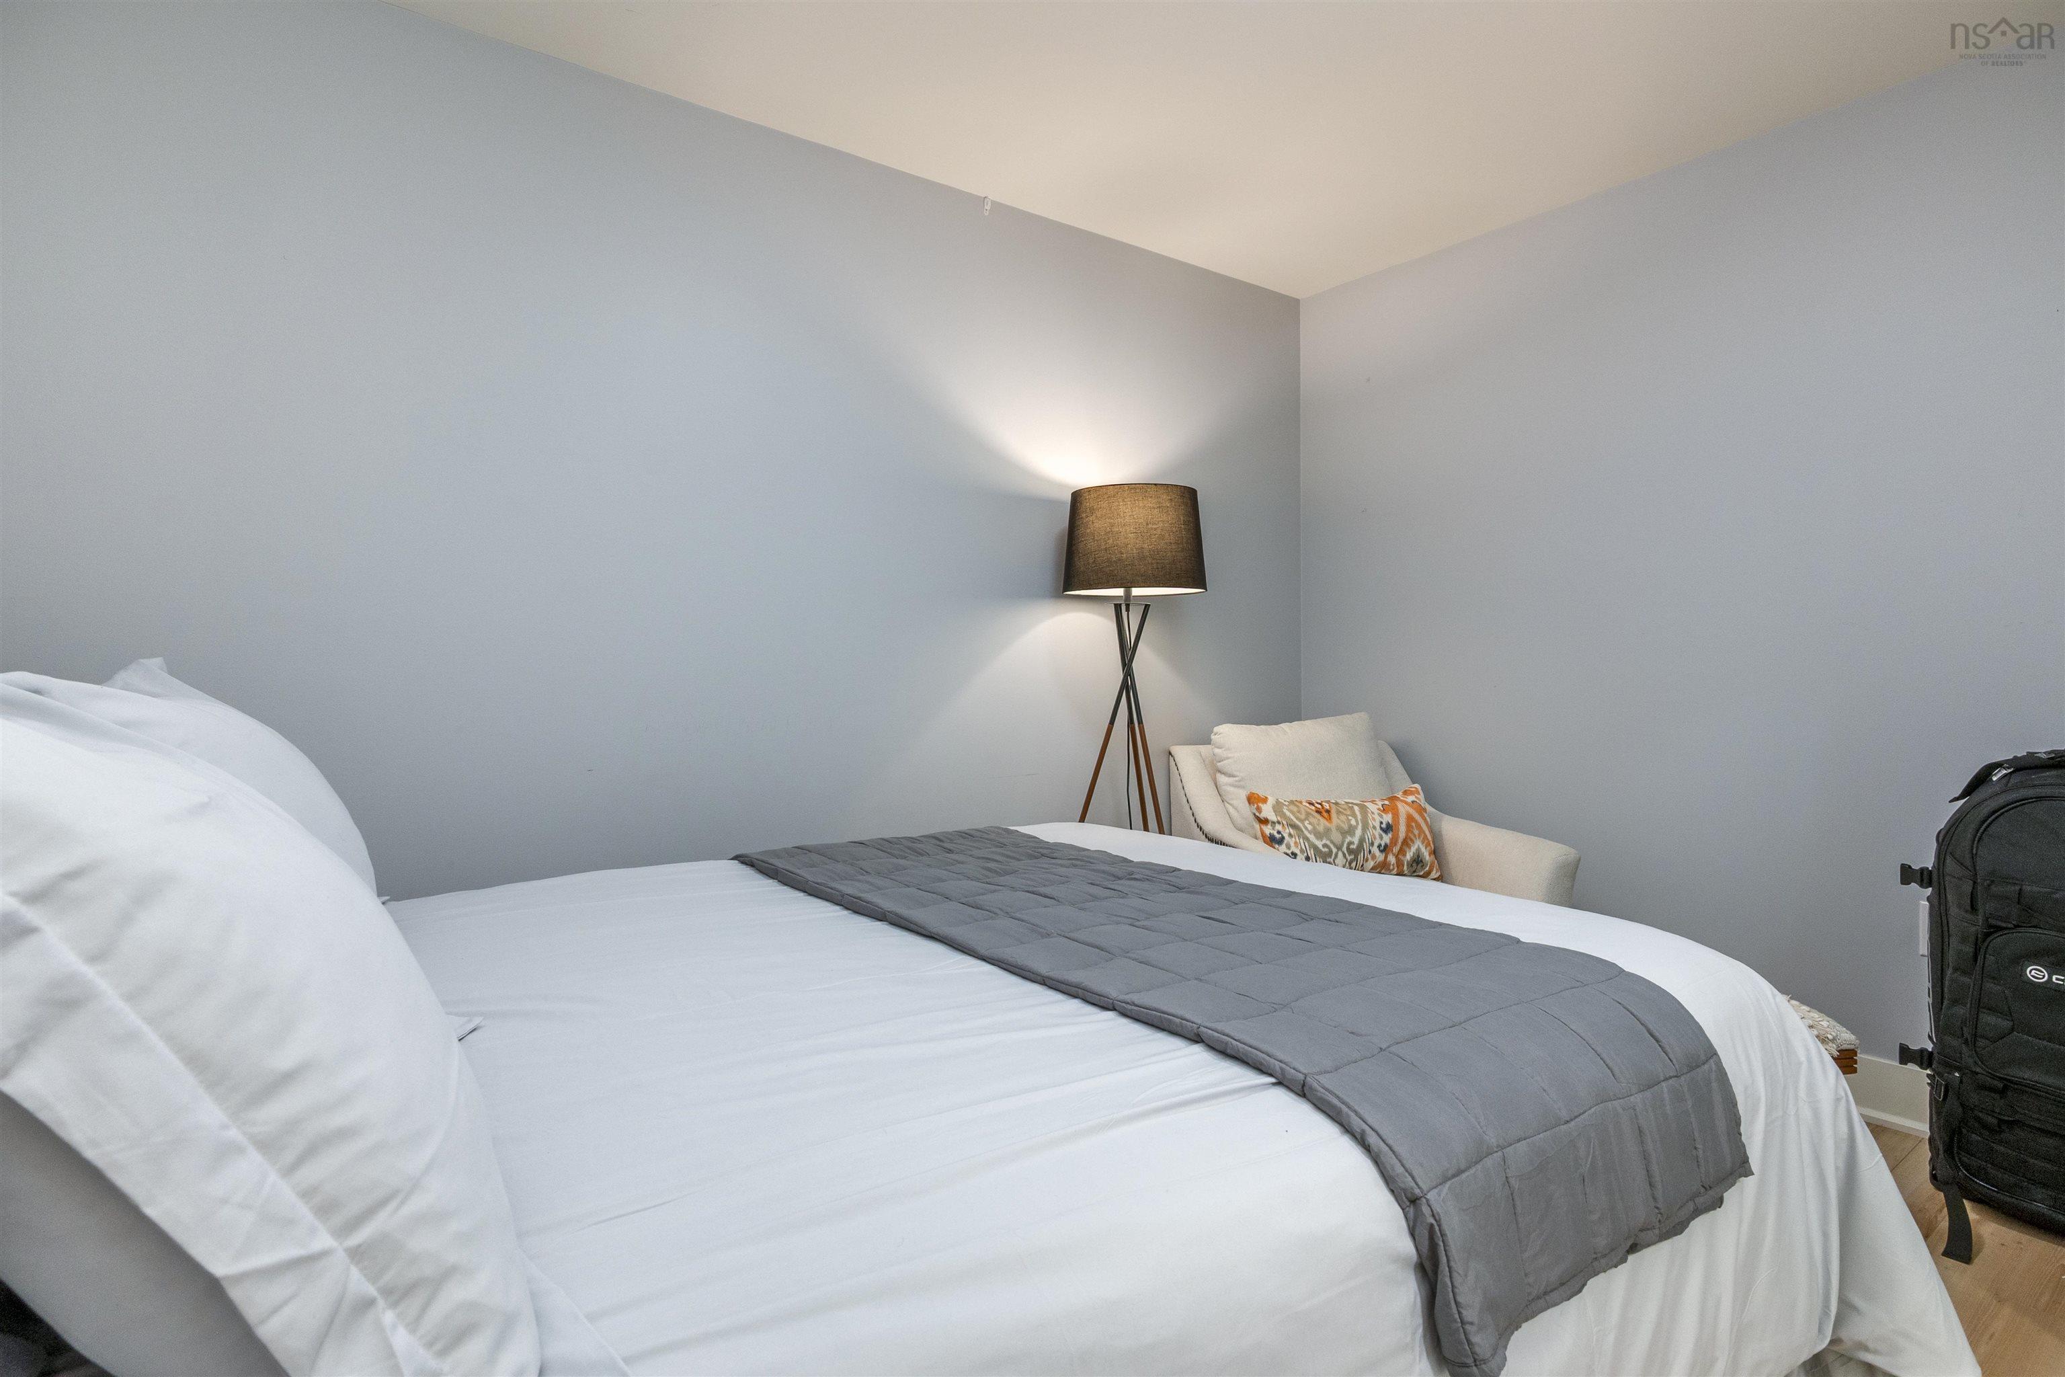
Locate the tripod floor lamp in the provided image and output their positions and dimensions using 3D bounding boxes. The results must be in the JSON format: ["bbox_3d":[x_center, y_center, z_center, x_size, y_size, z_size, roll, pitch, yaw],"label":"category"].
[{"bbox_3d":[0.215,0.220,2.730,0.500,1.480,0.510,0,1,2],"label":"tripod floor lamp"}]

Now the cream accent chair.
[{"bbox_3d":[0.860,0.525,2.730,0.740,0.860,0.800,-1,1,-20],"label":"cream accent chair"}]

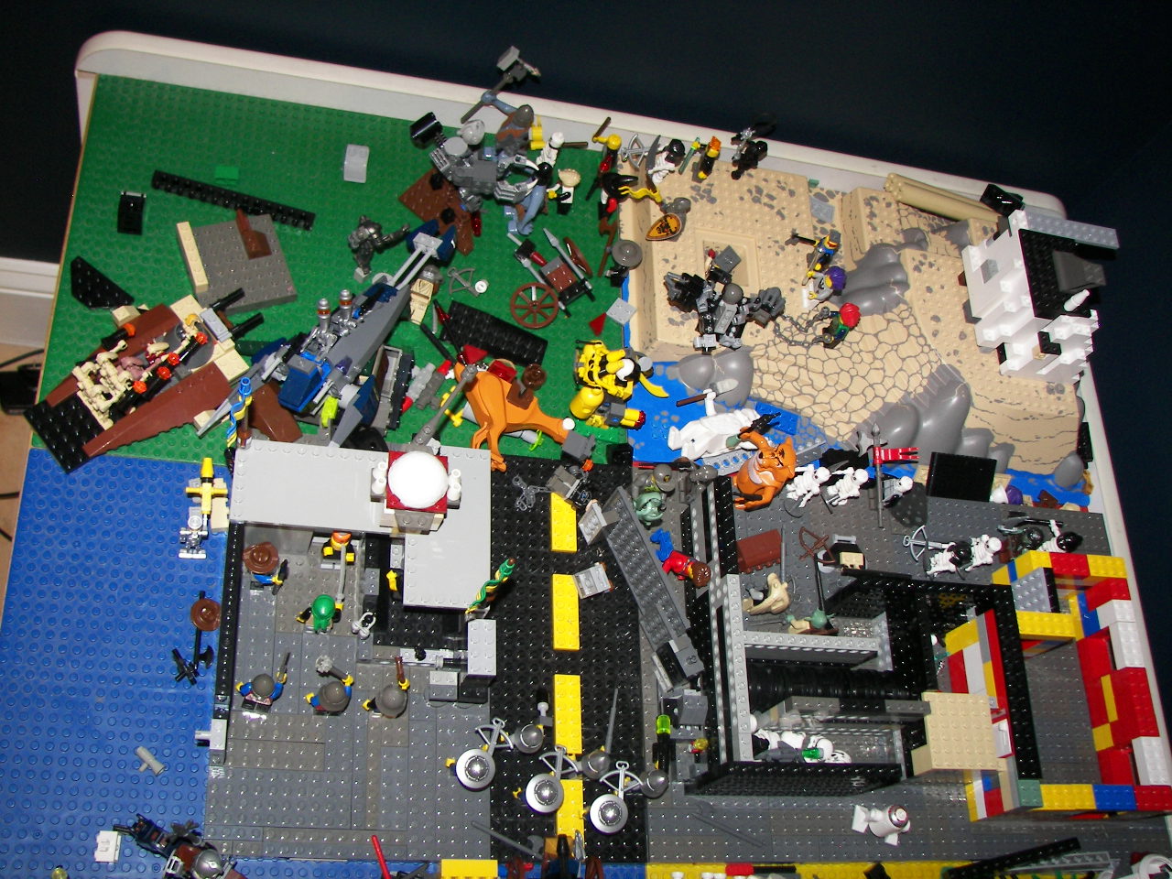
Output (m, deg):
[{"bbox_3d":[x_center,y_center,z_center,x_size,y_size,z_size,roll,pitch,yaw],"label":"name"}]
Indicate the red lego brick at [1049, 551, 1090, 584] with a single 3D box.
[{"bbox_3d":[0.334,0.089,0.847,0.032,0.011,0.016,6,64,-15],"label":"red lego brick"}]

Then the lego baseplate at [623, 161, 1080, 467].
[{"bbox_3d":[0.216,-0.089,0.924,0.384,0.042,0.256,6,64,-15],"label":"lego baseplate"}]

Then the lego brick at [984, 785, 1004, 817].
[{"bbox_3d":[0.261,0.226,0.759,0.016,0.019,0.016,6,64,-15],"label":"lego brick"}]

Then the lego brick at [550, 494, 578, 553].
[{"bbox_3d":[-0.014,0.050,0.787,0.016,0.005,0.047,6,65,-15],"label":"lego brick"}]

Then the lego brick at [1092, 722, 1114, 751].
[{"bbox_3d":[0.361,0.204,0.837,0.016,0.019,0.016,6,64,-15],"label":"lego brick"}]

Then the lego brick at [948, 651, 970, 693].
[{"bbox_3d":[0.254,0.157,0.807,0.016,0.019,0.032,6,65,-15],"label":"lego brick"}]

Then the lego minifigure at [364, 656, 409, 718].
[{"bbox_3d":[-0.114,0.142,0.698,0.024,0.041,0.030,7,64,-14],"label":"lego minifigure"}]

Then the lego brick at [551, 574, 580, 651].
[{"bbox_3d":[-0.013,0.110,0.775,0.016,0.005,0.048,6,64,-15],"label":"lego brick"}]

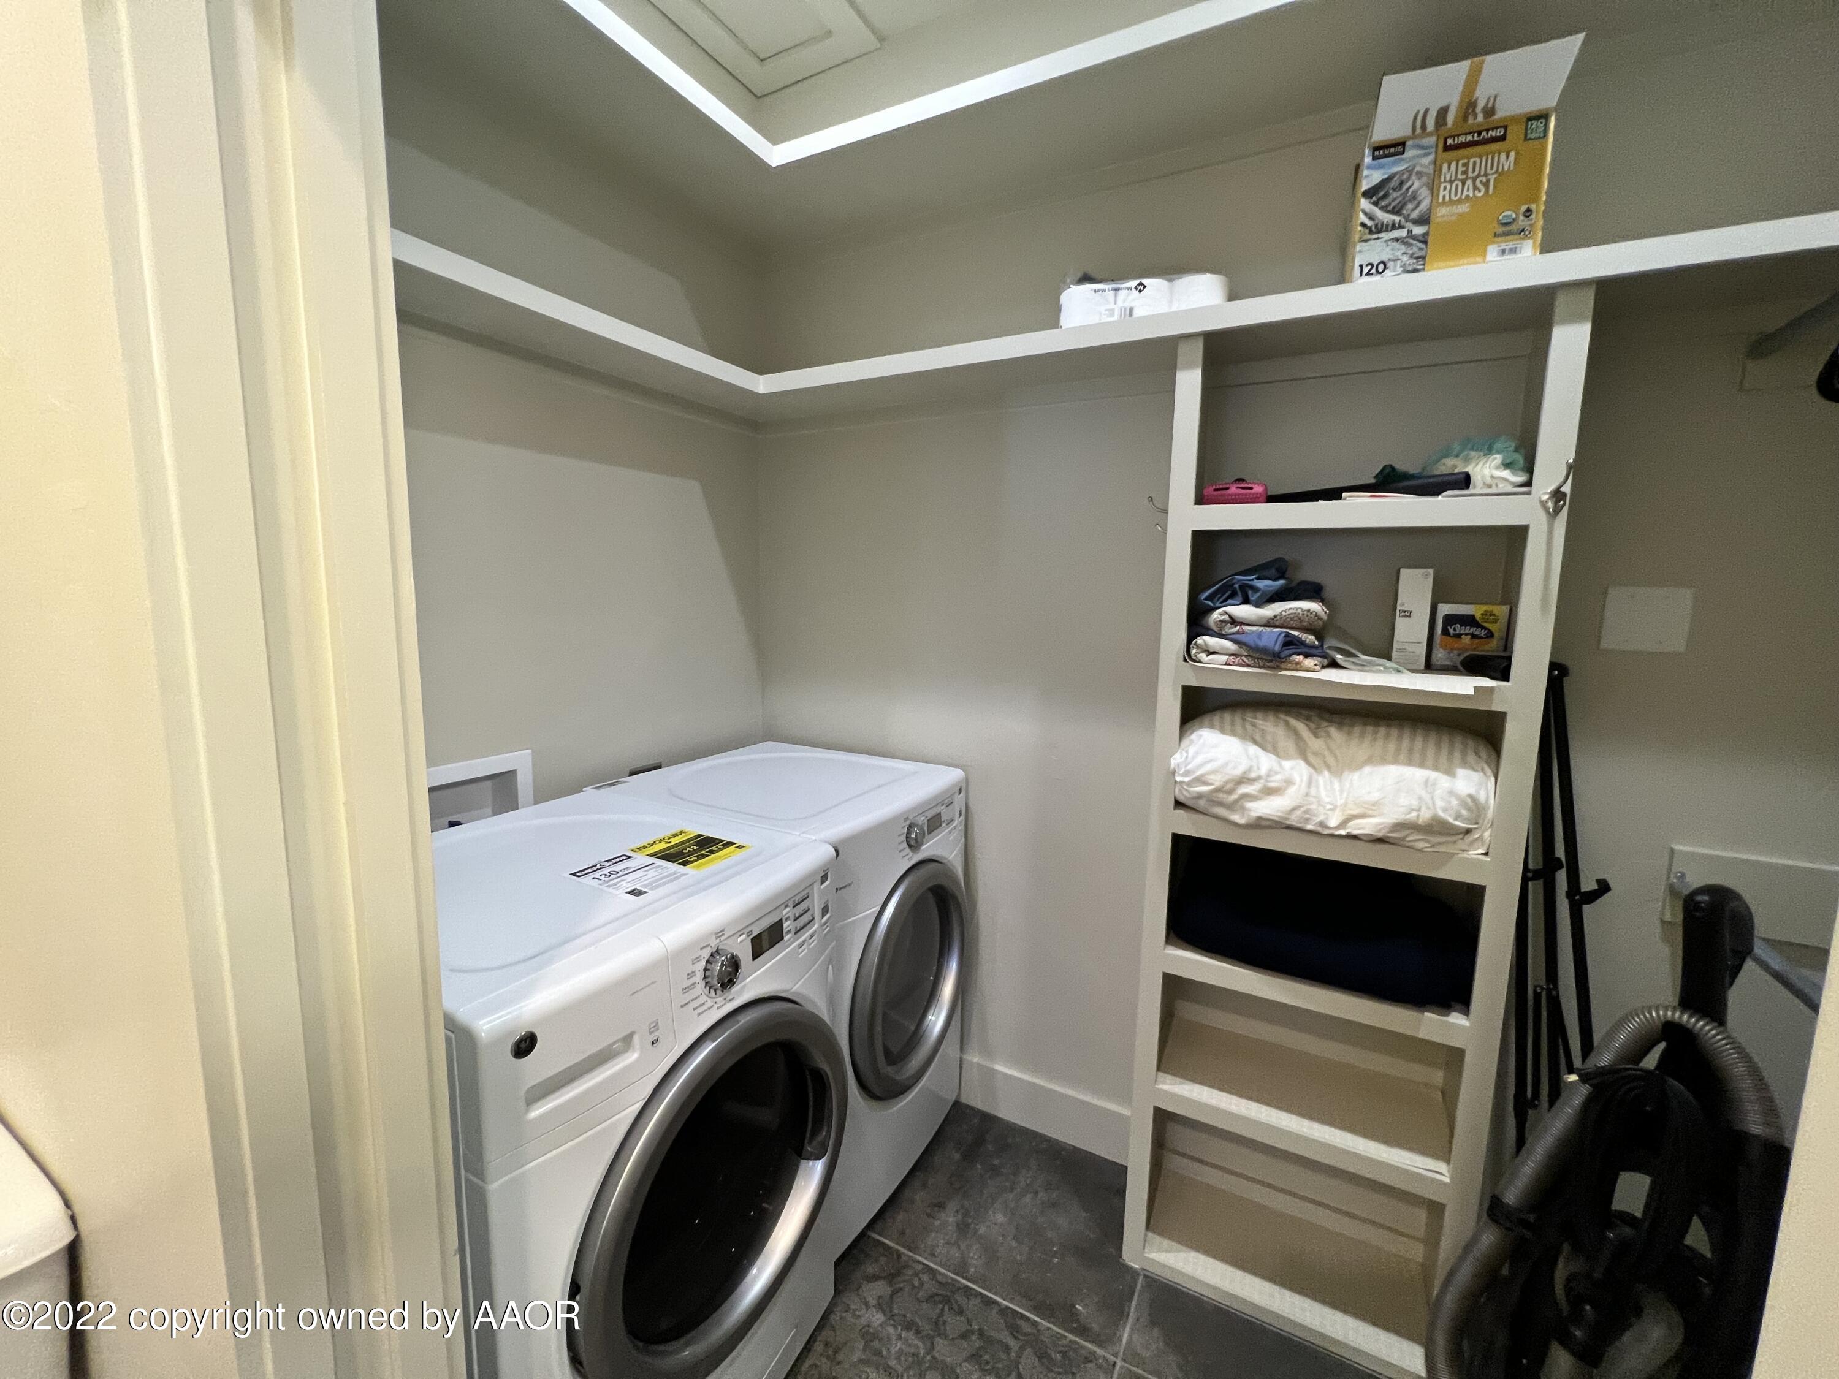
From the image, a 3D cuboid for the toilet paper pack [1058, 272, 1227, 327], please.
[{"bbox_3d":[0.482,-0.791,1.488,0.320,0.100,0.205,3,8,19],"label":"toilet paper pack"}]

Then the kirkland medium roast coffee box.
[{"bbox_3d":[0.920,-0.852,1.206,0.260,0.305,0.225,4,8,23],"label":"kirkland medium roast coffee box"}]

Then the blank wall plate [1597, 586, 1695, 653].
[{"bbox_3d":[1.334,-0.128,1.266,0.115,0.115,0.007,5,10,27],"label":"blank wall plate"}]

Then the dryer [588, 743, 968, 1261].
[{"bbox_3d":[-0.339,0.751,1.898,0.790,1.020,0.686,5,9,30],"label":"dryer"}]

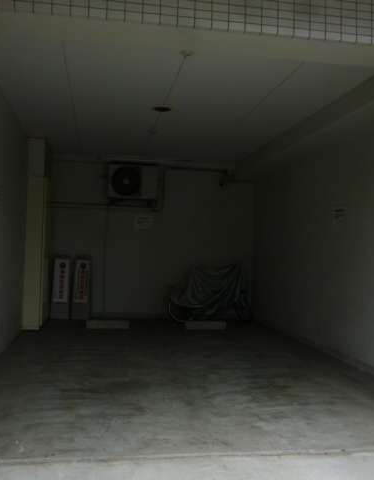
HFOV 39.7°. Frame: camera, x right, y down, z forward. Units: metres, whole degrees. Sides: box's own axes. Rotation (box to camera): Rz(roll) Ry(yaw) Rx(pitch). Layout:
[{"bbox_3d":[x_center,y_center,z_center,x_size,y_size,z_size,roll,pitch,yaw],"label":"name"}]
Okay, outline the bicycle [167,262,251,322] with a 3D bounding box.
[{"bbox_3d":[0.372,0.824,8.197,1.370,0.970,0.500,2,-2,-10],"label":"bicycle"}]

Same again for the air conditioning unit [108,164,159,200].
[{"bbox_3d":[-0.855,-0.892,8.161,0.775,0.540,0.290,2,-2,-10],"label":"air conditioning unit"}]

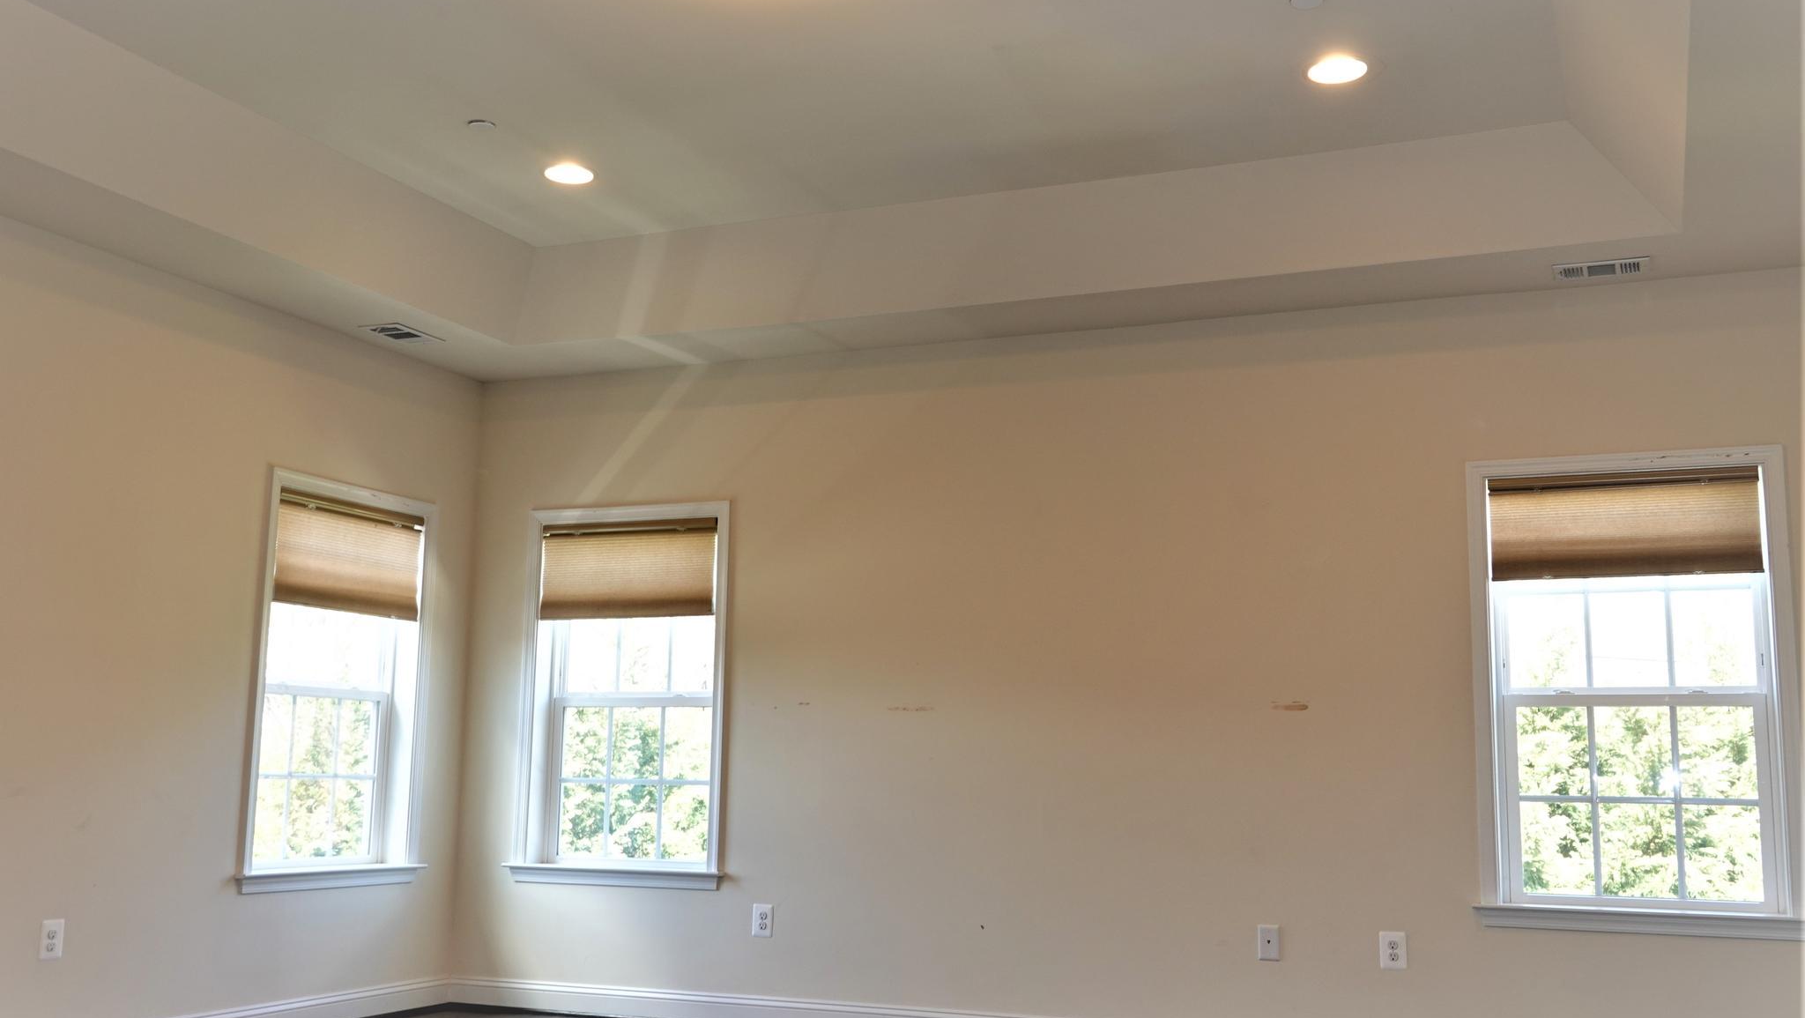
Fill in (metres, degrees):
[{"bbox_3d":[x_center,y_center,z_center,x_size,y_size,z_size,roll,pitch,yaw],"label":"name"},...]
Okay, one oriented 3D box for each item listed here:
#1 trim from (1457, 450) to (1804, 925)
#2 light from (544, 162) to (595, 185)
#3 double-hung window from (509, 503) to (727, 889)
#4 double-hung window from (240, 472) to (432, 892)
[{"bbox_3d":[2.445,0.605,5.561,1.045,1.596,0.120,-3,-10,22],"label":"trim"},{"bbox_3d":[-1.145,-1.147,5.684,0.175,0.030,0.175,1,-9,0],"label":"light"},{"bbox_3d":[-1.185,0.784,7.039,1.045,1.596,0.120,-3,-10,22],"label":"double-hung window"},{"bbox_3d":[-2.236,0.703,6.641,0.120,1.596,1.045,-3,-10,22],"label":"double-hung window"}]

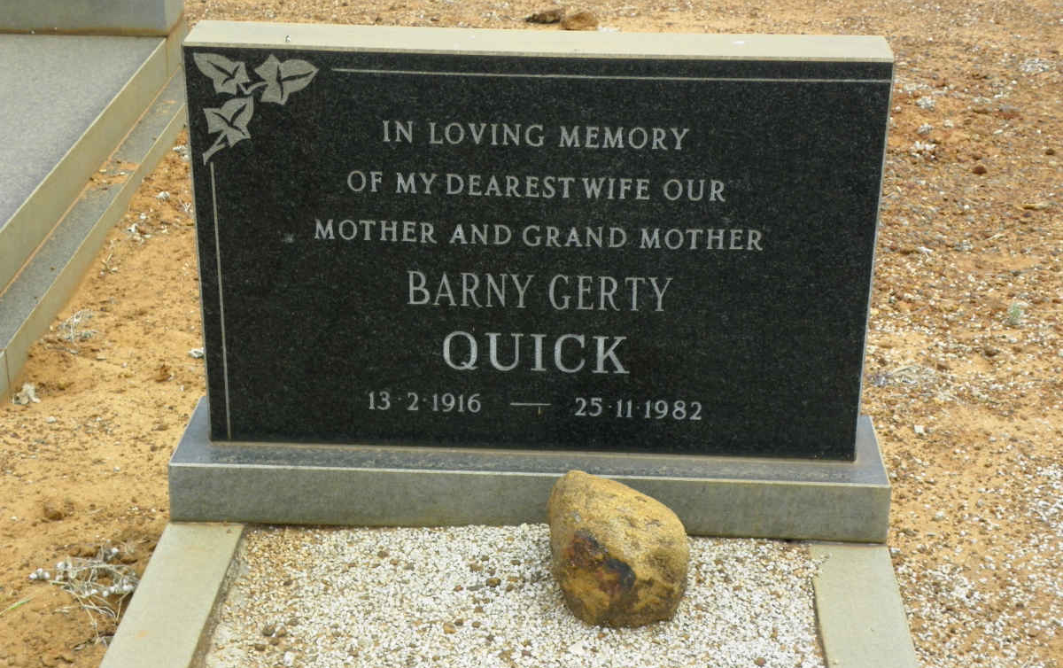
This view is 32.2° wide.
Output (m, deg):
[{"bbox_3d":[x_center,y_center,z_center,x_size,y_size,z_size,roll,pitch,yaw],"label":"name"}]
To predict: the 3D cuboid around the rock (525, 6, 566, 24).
[{"bbox_3d":[0.039,-0.894,5.187,0.113,0.040,0.085,2,23,2],"label":"rock"}]

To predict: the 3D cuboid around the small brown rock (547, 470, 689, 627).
[{"bbox_3d":[0.104,0.257,2.205,0.168,0.175,0.160,2,23,2],"label":"small brown rock"}]

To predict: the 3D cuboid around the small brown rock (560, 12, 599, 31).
[{"bbox_3d":[0.135,-0.868,5.120,0.107,0.047,0.085,2,23,2],"label":"small brown rock"}]

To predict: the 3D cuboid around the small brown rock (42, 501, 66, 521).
[{"bbox_3d":[-0.646,0.240,2.492,0.030,0.022,0.027,2,23,2],"label":"small brown rock"}]

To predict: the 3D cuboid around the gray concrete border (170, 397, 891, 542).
[{"bbox_3d":[-0.001,0.179,2.480,0.930,0.083,0.212,2,23,2],"label":"gray concrete border"}]

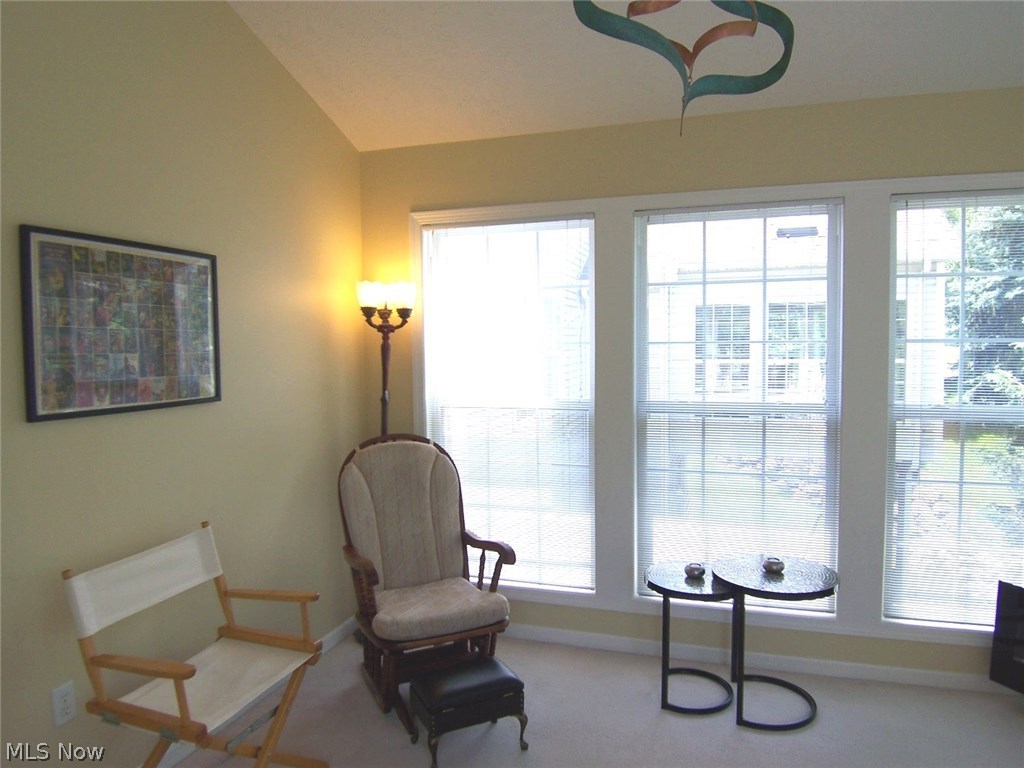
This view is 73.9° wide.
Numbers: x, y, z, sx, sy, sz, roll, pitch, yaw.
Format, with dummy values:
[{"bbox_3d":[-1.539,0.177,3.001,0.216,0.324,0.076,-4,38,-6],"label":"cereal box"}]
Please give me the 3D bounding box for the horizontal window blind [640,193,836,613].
[{"bbox_3d":[1.007,0.104,3.082,0.876,1.800,0.045,0,3,16],"label":"horizontal window blind"}]

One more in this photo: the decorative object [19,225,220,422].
[{"bbox_3d":[-1.187,-0.181,2.162,0.028,0.526,0.748,0,3,16],"label":"decorative object"}]

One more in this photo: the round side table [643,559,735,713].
[{"bbox_3d":[0.757,1.055,2.838,0.402,0.499,0.402,0,3,16],"label":"round side table"}]

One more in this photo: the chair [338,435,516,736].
[{"bbox_3d":[-0.354,0.778,2.853,0.640,1.070,0.720,-2,3,-24],"label":"chair"}]

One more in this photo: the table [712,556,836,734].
[{"bbox_3d":[1.058,1.035,2.766,0.479,0.540,0.479,0,3,16],"label":"table"}]

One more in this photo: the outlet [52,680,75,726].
[{"bbox_3d":[-1.268,0.909,1.934,0.010,0.114,0.071,0,3,16],"label":"outlet"}]

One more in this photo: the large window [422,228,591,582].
[{"bbox_3d":[-0.017,0.095,3.374,0.872,1.800,0.045,0,3,16],"label":"large window"}]

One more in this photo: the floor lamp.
[{"bbox_3d":[-0.599,0.400,3.318,0.275,1.780,0.275,0,3,16],"label":"floor lamp"}]

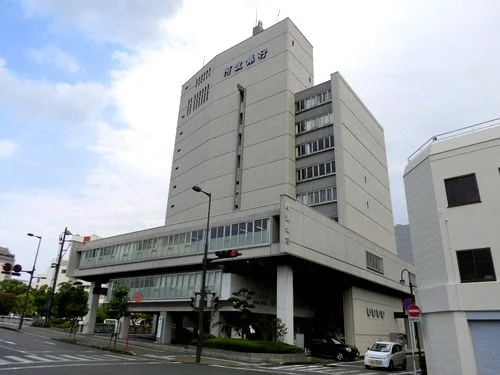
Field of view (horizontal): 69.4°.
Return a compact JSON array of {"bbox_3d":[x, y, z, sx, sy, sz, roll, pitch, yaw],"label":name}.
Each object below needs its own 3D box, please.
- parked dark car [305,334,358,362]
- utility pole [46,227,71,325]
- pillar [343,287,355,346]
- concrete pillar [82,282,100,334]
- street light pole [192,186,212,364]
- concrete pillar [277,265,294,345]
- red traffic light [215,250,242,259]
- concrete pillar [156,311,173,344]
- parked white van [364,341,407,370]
[{"bbox_3d":[5.733,11.500,25.830,4.250,1.480,1.700,-17,-28,40],"label":"parked dark car"},{"bbox_3d":[-24.687,11.262,46.392,0.900,12.548,1.200,-14,-26,35],"label":"utility pole"},{"bbox_3d":[9.842,12.915,35.225,0.980,6.189,0.950,-14,-26,35],"label":"pillar"},{"bbox_3d":[-20.014,15.273,45.761,1.050,6.170,0.950,-14,-26,35],"label":"concrete pillar"},{"bbox_3d":[-2.922,4.433,19.797,0.350,9.476,1.700,-14,-26,35],"label":"street light pole"},{"bbox_3d":[2.730,9.491,28.300,1.050,6.400,0.950,-14,-26,35],"label":"concrete pillar"},{"bbox_3d":[-1.189,3.631,19.623,1.250,0.400,0.420,-14,-26,35],"label":"red traffic light"},{"bbox_3d":[-7.548,12.584,32.370,0.850,2.734,0.800,-14,-26,35],"label":"concrete pillar"},{"bbox_3d":[8.417,10.399,22.300,1.475,1.500,3.395,-15,-27,38],"label":"parked white van"}]

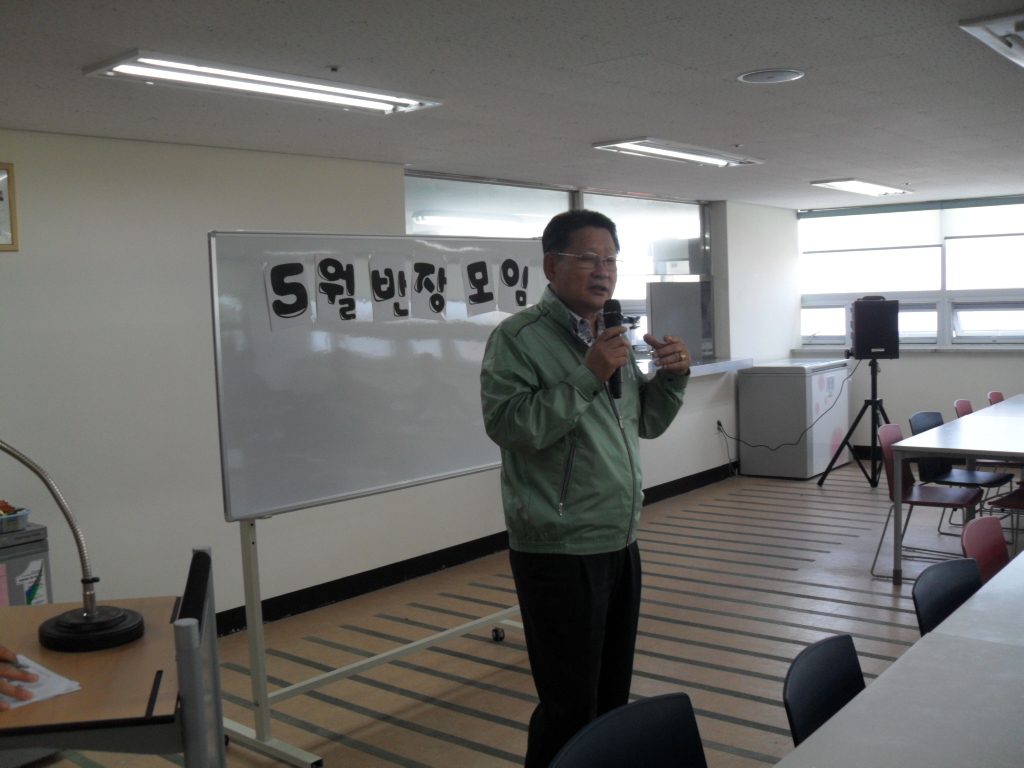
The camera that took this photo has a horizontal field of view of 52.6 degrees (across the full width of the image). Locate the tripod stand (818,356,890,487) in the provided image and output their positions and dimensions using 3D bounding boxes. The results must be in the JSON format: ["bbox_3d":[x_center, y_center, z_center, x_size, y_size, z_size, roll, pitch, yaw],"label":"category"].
[{"bbox_3d":[2.704,0.303,7.956,0.700,1.020,0.760,1,6,40],"label":"tripod stand"}]

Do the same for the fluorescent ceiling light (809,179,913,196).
[{"bbox_3d":[2.677,-1.493,7.829,0.315,0.055,1.280,1,6,40],"label":"fluorescent ceiling light"}]

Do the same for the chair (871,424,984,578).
[{"bbox_3d":[2.221,0.625,5.482,0.530,0.775,0.490,1,5,35],"label":"chair"}]

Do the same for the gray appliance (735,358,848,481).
[{"bbox_3d":[2.470,0.292,9.005,0.640,0.910,0.980,1,6,40],"label":"gray appliance"}]

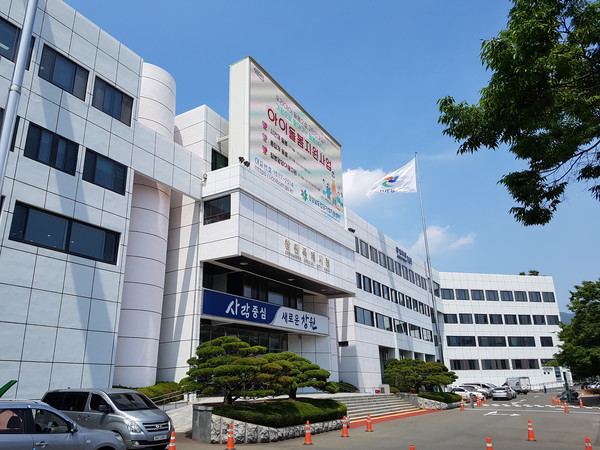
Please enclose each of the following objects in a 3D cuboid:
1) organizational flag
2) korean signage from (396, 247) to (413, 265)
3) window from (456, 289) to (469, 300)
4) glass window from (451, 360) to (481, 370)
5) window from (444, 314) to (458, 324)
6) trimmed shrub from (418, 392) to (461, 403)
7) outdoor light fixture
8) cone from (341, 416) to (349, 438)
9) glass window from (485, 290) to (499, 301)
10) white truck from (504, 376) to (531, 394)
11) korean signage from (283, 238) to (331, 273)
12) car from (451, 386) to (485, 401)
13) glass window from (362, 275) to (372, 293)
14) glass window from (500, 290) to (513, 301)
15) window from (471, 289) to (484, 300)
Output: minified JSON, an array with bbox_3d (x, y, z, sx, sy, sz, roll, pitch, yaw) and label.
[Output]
[{"bbox_3d":[8.628,-4.479,42.500,4.600,3.450,0.700,-7,-20,12],"label":"organizational flag"},{"bbox_3d":[14.886,4.597,63.476,0.150,1.370,6.606,-13,-23,28],"label":"korean signage"},{"bbox_3d":[29.051,12.523,80.520,2.537,1.807,0.200,4,-21,-15],"label":"window"},{"bbox_3d":[22.833,19.349,62.311,4.532,1.375,0.150,4,-20,-16],"label":"glass window"},{"bbox_3d":[26.235,16.363,78.285,2.456,1.527,0.200,4,-21,-15],"label":"window"},{"bbox_3d":[11.378,13.970,36.500,2.400,0.800,4.200,-13,-23,28],"label":"trimmed shrub"},{"bbox_3d":[-3.453,-3.888,27.954,0.300,0.400,0.850,-13,-23,28],"label":"outdoor light fixture"},{"bbox_3d":[1.685,7.436,16.617,0.350,0.700,0.350,-3,-20,3],"label":"cone"},{"bbox_3d":[34.436,12.678,80.609,2.551,1.856,0.200,4,-21,-15],"label":"glass window"},{"bbox_3d":[34.623,25.732,72.077,1.800,2.400,4.900,1,-20,-8],"label":"white truck"},{"bbox_3d":[0.728,2.326,32.954,0.120,1.125,6.557,-13,-23,28],"label":"korean signage"},{"bbox_3d":[17.222,17.997,48.105,4.500,1.450,1.800,-15,-24,34],"label":"car"},{"bbox_3d":[7.598,6.740,50.746,0.200,1.640,2.185,-13,-23,29],"label":"glass window"},{"bbox_3d":[37.455,12.894,81.438,2.606,1.848,0.200,4,-21,-15],"label":"glass window"},{"bbox_3d":[32.093,12.728,81.317,2.559,1.751,0.200,4,-21,-15],"label":"window"}]

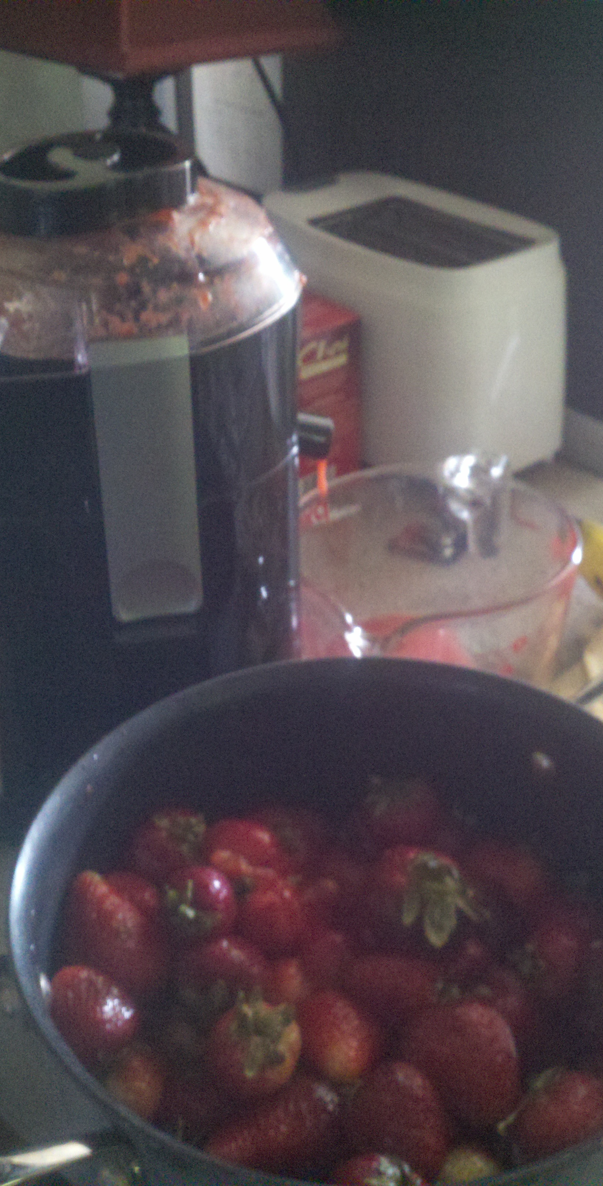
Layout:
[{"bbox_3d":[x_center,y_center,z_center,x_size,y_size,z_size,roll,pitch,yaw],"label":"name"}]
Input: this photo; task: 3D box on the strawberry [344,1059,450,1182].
[{"bbox_3d":[0.033,0.184,0.414,0.036,0.043,0.036,-9,6,0],"label":"strawberry"}]

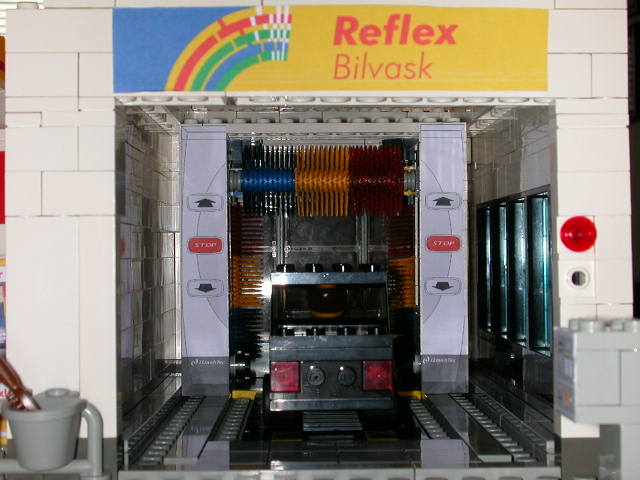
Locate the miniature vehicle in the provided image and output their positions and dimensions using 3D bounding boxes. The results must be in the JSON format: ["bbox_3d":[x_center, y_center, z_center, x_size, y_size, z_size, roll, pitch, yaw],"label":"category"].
[{"bbox_3d":[0.003,0.029,0.343,0.034,0.042,0.080,0,-1,-1],"label":"miniature vehicle"}]

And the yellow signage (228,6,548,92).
[{"bbox_3d":[0.015,-0.041,0.257,0.070,0.018,0.002,0,-1,-1],"label":"yellow signage"}]

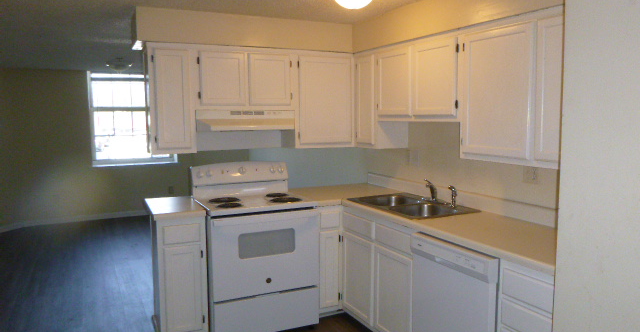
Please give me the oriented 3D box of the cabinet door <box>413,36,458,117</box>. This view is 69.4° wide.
[{"bbox_3d":[0.728,-0.546,2.917,0.032,0.460,0.434,-3,7,-26],"label":"cabinet door"}]

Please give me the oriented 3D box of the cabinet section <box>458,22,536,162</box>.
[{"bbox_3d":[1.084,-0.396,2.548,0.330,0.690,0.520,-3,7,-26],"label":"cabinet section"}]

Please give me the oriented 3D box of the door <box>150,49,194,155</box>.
[{"bbox_3d":[-1.021,-0.462,3.234,0.244,0.687,0.022,-3,7,-26],"label":"door"}]

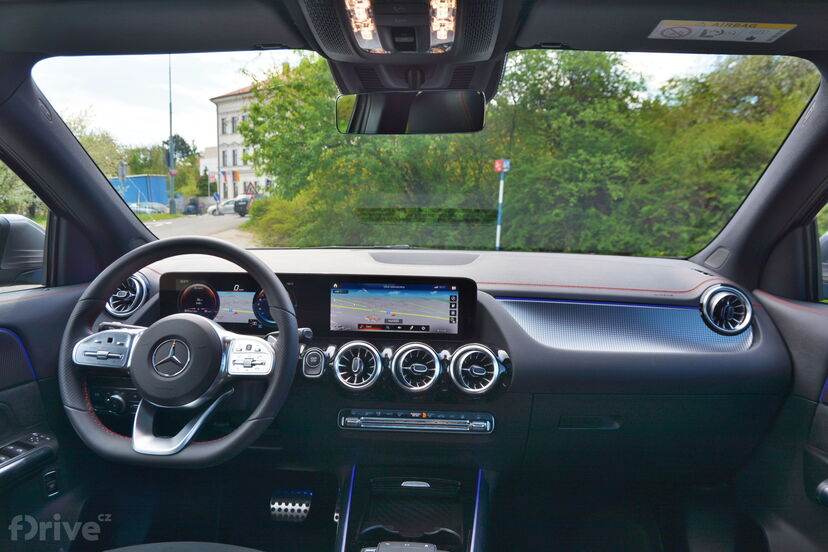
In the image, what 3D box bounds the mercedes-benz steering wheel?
[{"bbox_3d":[-0.357,0.111,0.853,0.370,0.357,0.090,2,-16,4],"label":"mercedes-benz steering wheel"}]

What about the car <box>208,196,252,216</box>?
[{"bbox_3d":[-15.074,-5.794,46.786,4.250,1.480,1.780,1,7,-5],"label":"car"}]

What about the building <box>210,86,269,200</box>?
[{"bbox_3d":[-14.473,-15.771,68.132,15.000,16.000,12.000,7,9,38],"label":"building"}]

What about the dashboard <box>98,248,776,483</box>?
[{"bbox_3d":[0.019,0.140,1.208,1.320,0.375,0.480,2,7,4],"label":"dashboard"}]

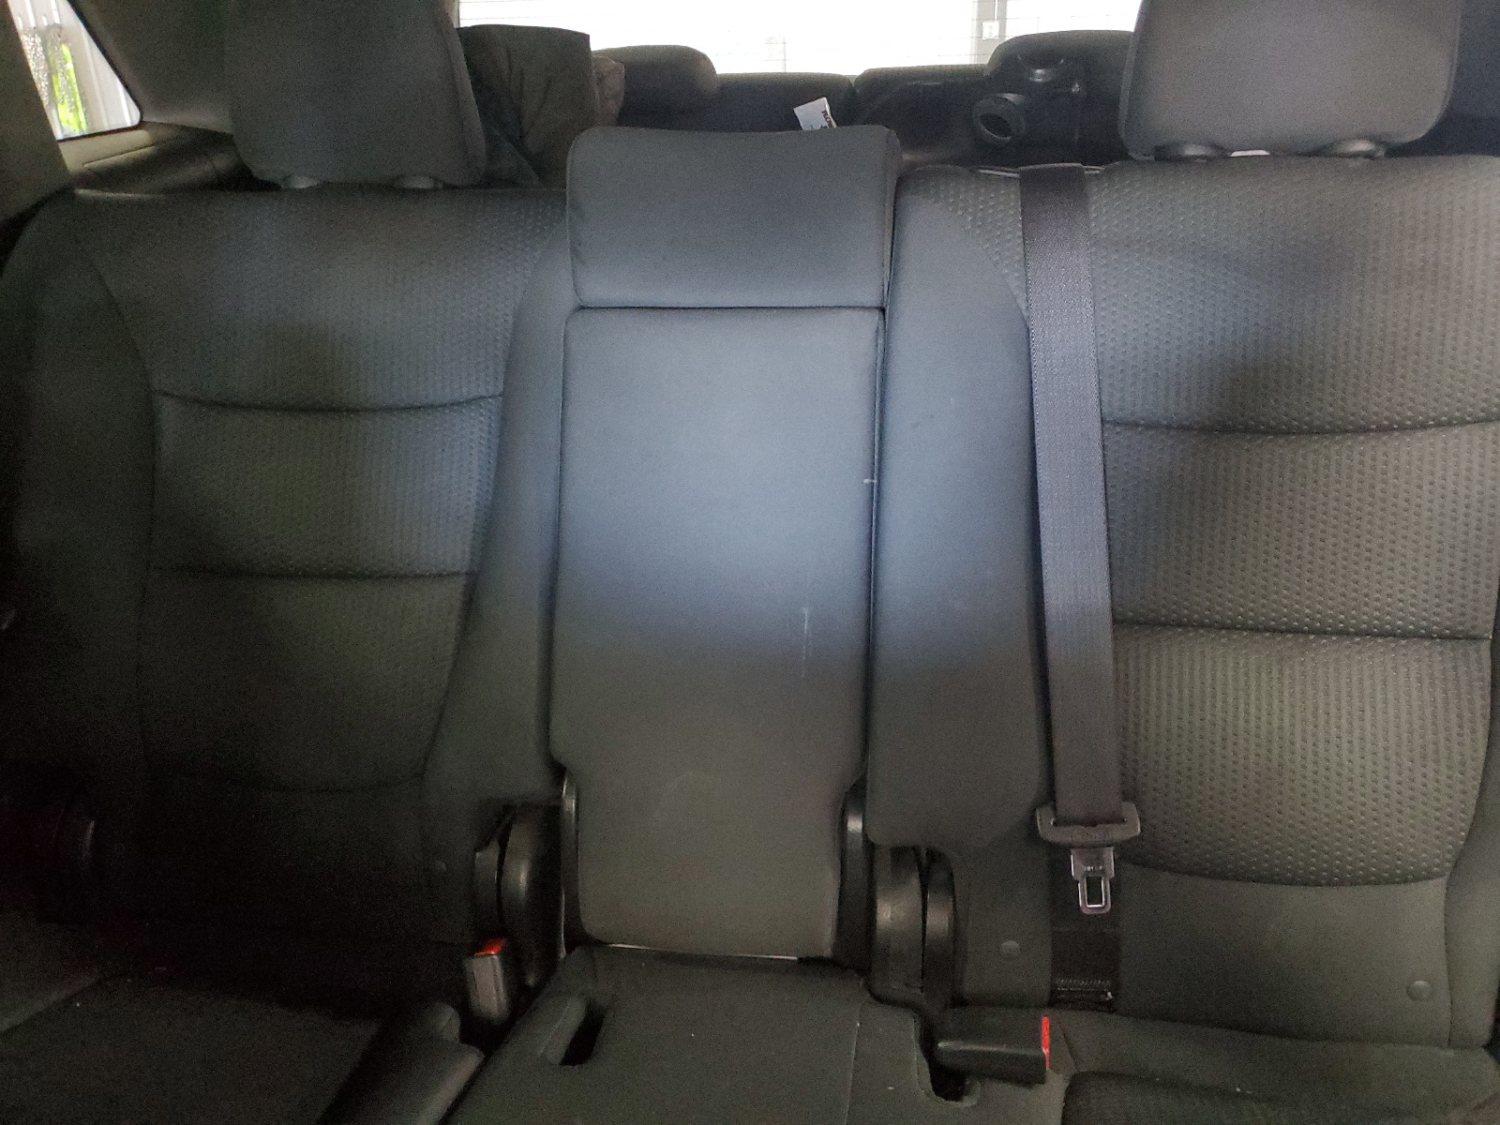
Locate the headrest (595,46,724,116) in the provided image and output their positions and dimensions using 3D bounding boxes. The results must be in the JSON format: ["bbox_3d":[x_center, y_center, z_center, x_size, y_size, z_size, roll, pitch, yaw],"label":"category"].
[{"bbox_3d":[-0.164,-0.675,1.580,0.240,0.105,0.095,3,10,12],"label":"headrest"}]

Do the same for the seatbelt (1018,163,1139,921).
[{"bbox_3d":[0.228,-0.019,0.795,0.072,0.530,0.040,-3,-3,12],"label":"seatbelt"}]

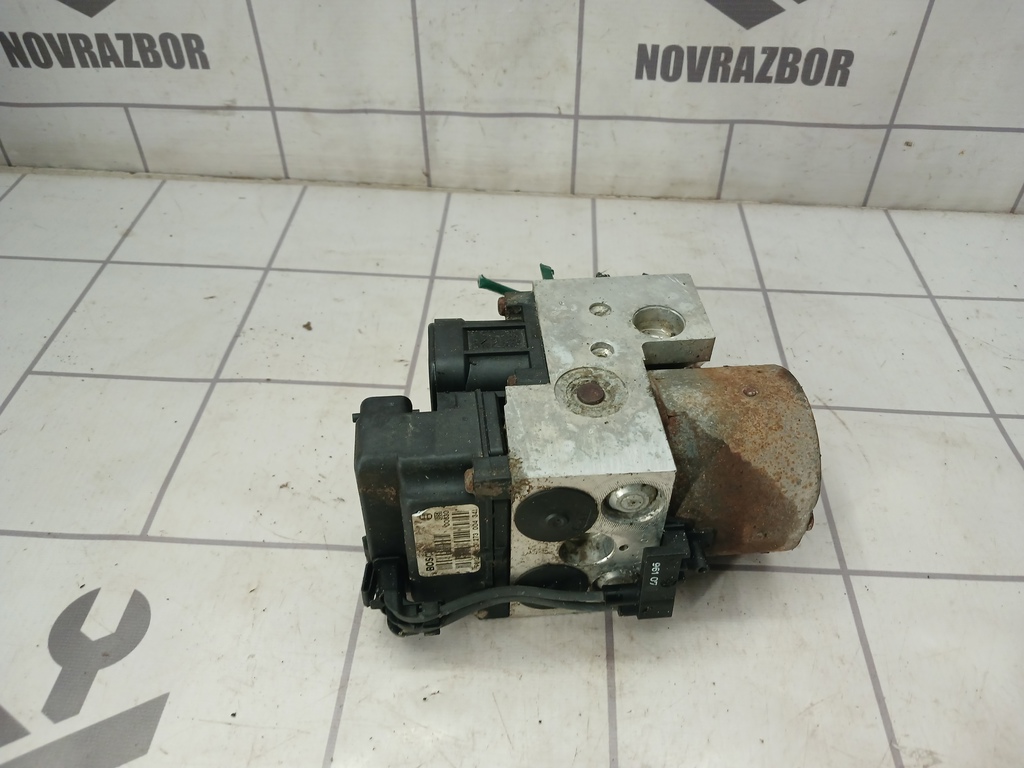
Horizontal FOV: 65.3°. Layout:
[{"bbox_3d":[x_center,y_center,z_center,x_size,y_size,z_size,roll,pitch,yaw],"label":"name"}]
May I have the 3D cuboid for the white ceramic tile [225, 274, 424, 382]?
[{"bbox_3d":[-0.102,-0.031,0.454,0.095,0.008,0.093,3,44,2],"label":"white ceramic tile"}]

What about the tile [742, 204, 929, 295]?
[{"bbox_3d":[0.203,-0.085,0.515,0.095,0.008,0.092,3,44,2],"label":"tile"}]

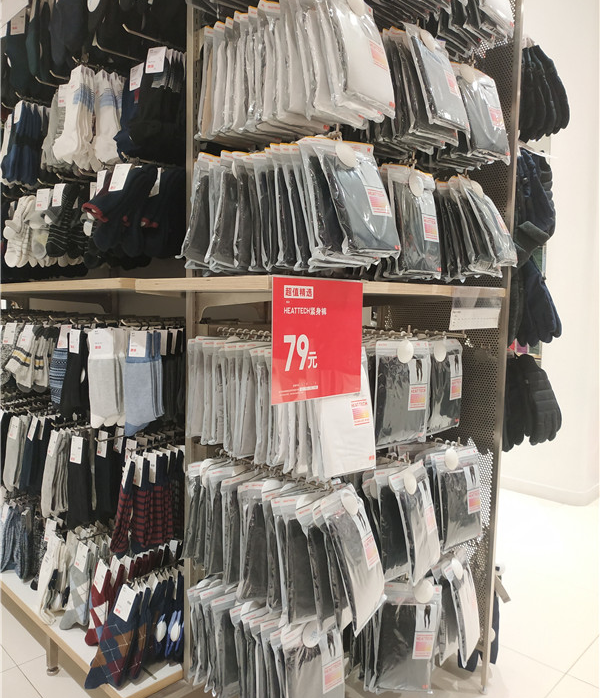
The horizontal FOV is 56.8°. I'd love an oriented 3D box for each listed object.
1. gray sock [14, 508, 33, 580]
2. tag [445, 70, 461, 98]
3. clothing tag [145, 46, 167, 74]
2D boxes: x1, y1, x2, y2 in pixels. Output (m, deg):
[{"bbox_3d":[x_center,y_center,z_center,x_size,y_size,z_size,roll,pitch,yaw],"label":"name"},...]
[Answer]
[{"bbox_3d":[-0.991,0.697,1.988,0.068,0.238,0.030,4,5,33],"label":"gray sock"},{"bbox_3d":[0.349,-0.606,1.270,0.004,0.060,0.056,-20,-8,39],"label":"tag"},{"bbox_3d":[-0.360,-0.724,1.390,0.049,0.068,0.006,4,-6,17],"label":"clothing tag"}]

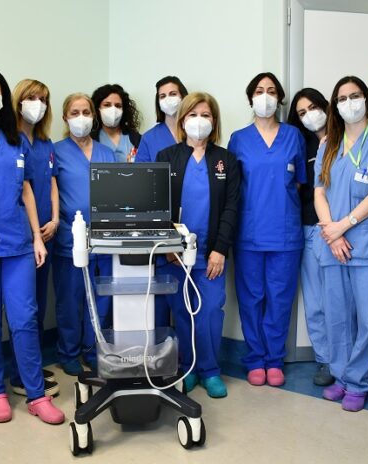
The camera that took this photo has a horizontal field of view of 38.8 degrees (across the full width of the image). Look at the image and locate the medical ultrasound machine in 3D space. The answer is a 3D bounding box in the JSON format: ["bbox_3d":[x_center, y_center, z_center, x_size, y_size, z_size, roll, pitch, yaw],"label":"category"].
[{"bbox_3d":[-0.223,0.295,2.395,0.540,1.210,0.560,-1,5,-8],"label":"medical ultrasound machine"}]

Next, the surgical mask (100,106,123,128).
[{"bbox_3d":[-0.443,-0.704,3.210,0.134,0.117,0.085,-3,6,-22],"label":"surgical mask"}]

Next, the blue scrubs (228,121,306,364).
[{"bbox_3d":[0.480,0.067,3.020,0.430,1.410,0.280,0,5,6],"label":"blue scrubs"}]

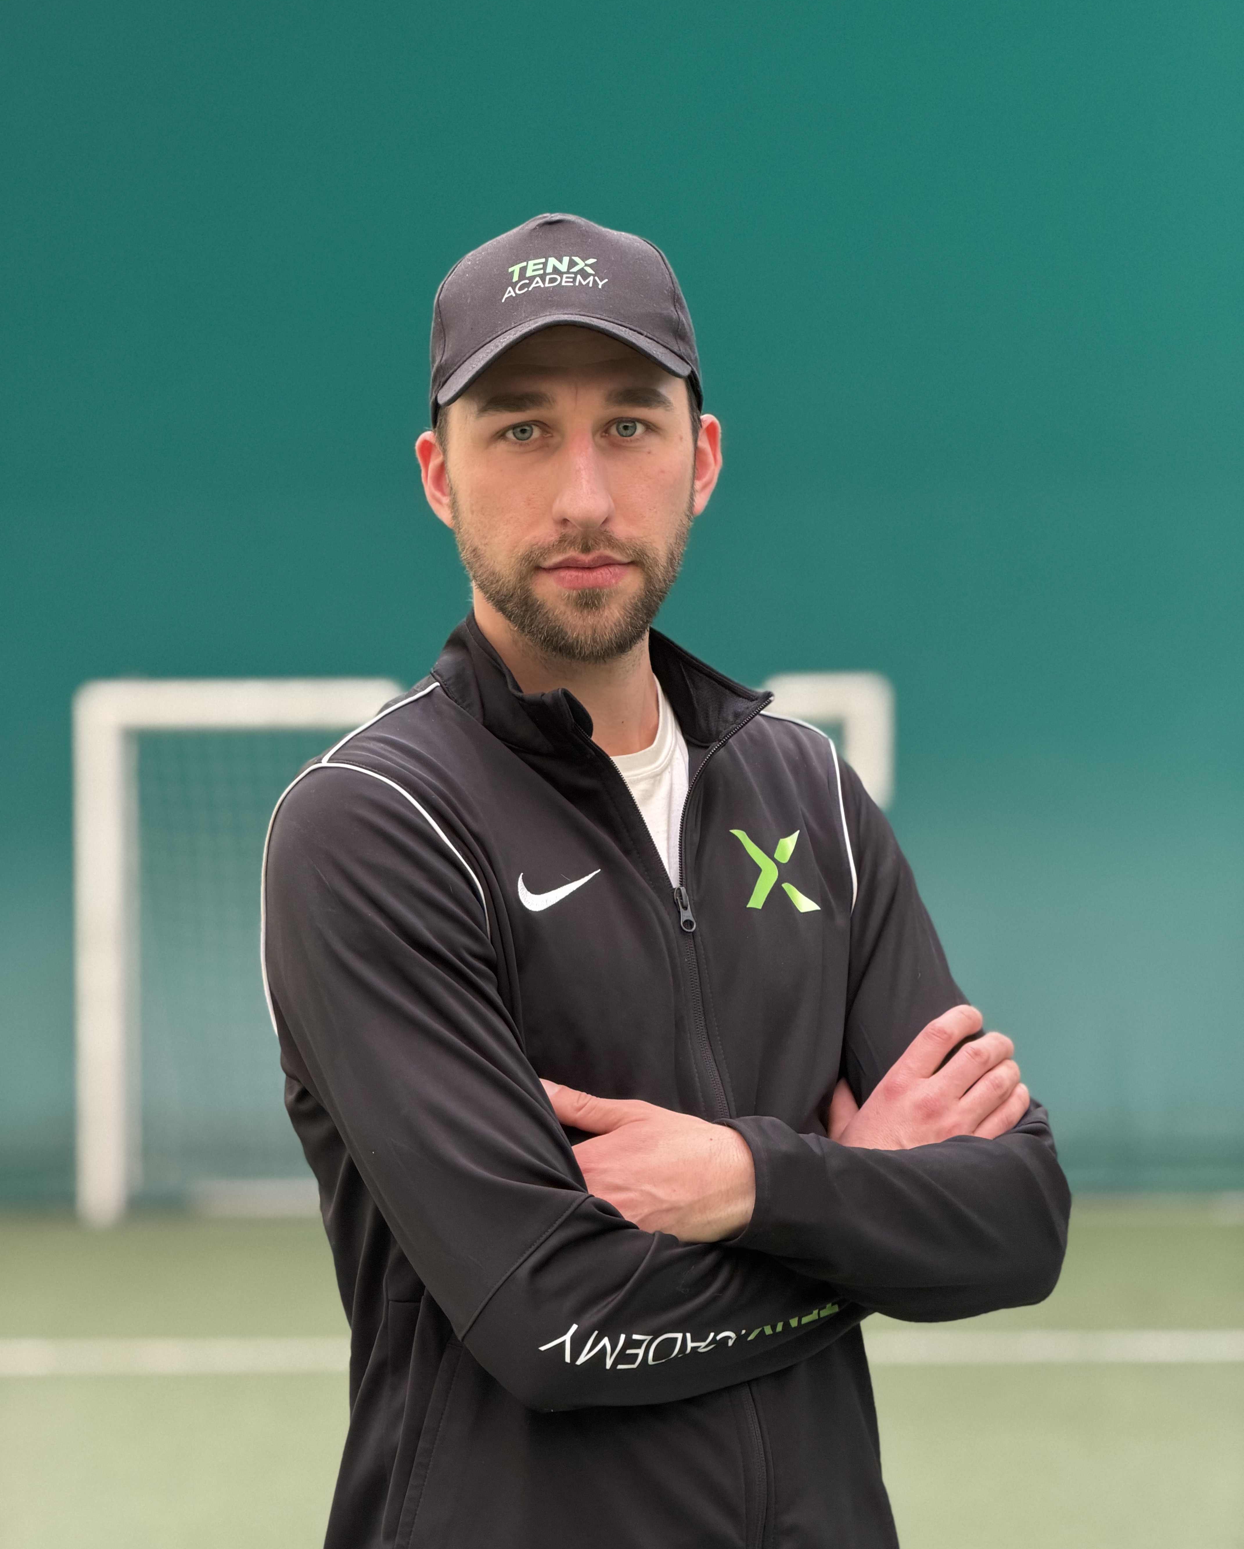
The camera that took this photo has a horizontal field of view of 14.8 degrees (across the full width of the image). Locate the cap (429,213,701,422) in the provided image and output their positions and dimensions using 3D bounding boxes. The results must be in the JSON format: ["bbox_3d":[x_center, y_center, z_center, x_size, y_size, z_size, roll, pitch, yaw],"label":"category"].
[{"bbox_3d":[-0.034,-0.275,2.885,0.168,0.130,0.265,-3,0,-3],"label":"cap"}]

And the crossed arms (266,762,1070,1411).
[{"bbox_3d":[0.040,0.173,2.815,0.490,0.370,0.310,0,-1,-30],"label":"crossed arms"}]

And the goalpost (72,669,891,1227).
[{"bbox_3d":[-0.552,0.707,19.600,3.140,2.070,0.950,-1,-1,0],"label":"goalpost"}]

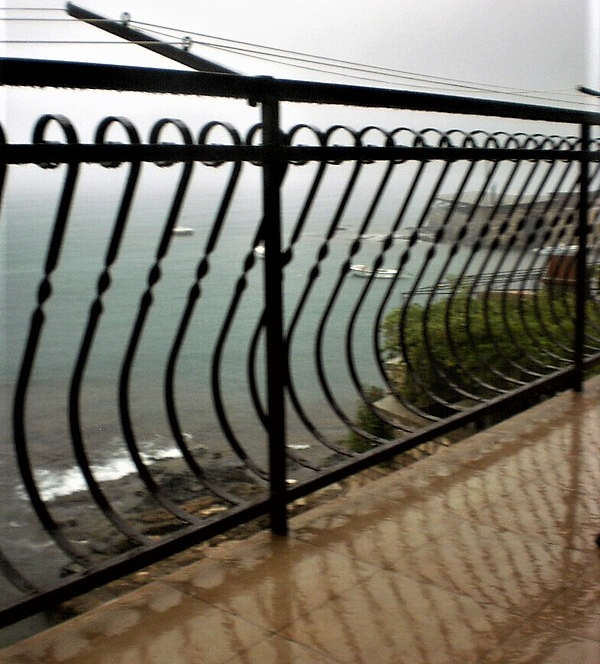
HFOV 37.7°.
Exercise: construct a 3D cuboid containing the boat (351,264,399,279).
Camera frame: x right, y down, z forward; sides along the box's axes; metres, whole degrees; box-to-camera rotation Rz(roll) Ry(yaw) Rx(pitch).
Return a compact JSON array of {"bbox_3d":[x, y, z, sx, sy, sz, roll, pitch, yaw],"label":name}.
[{"bbox_3d":[8.850,-7.050,103.380,6.000,1.250,2.050,2,10,18],"label":"boat"}]

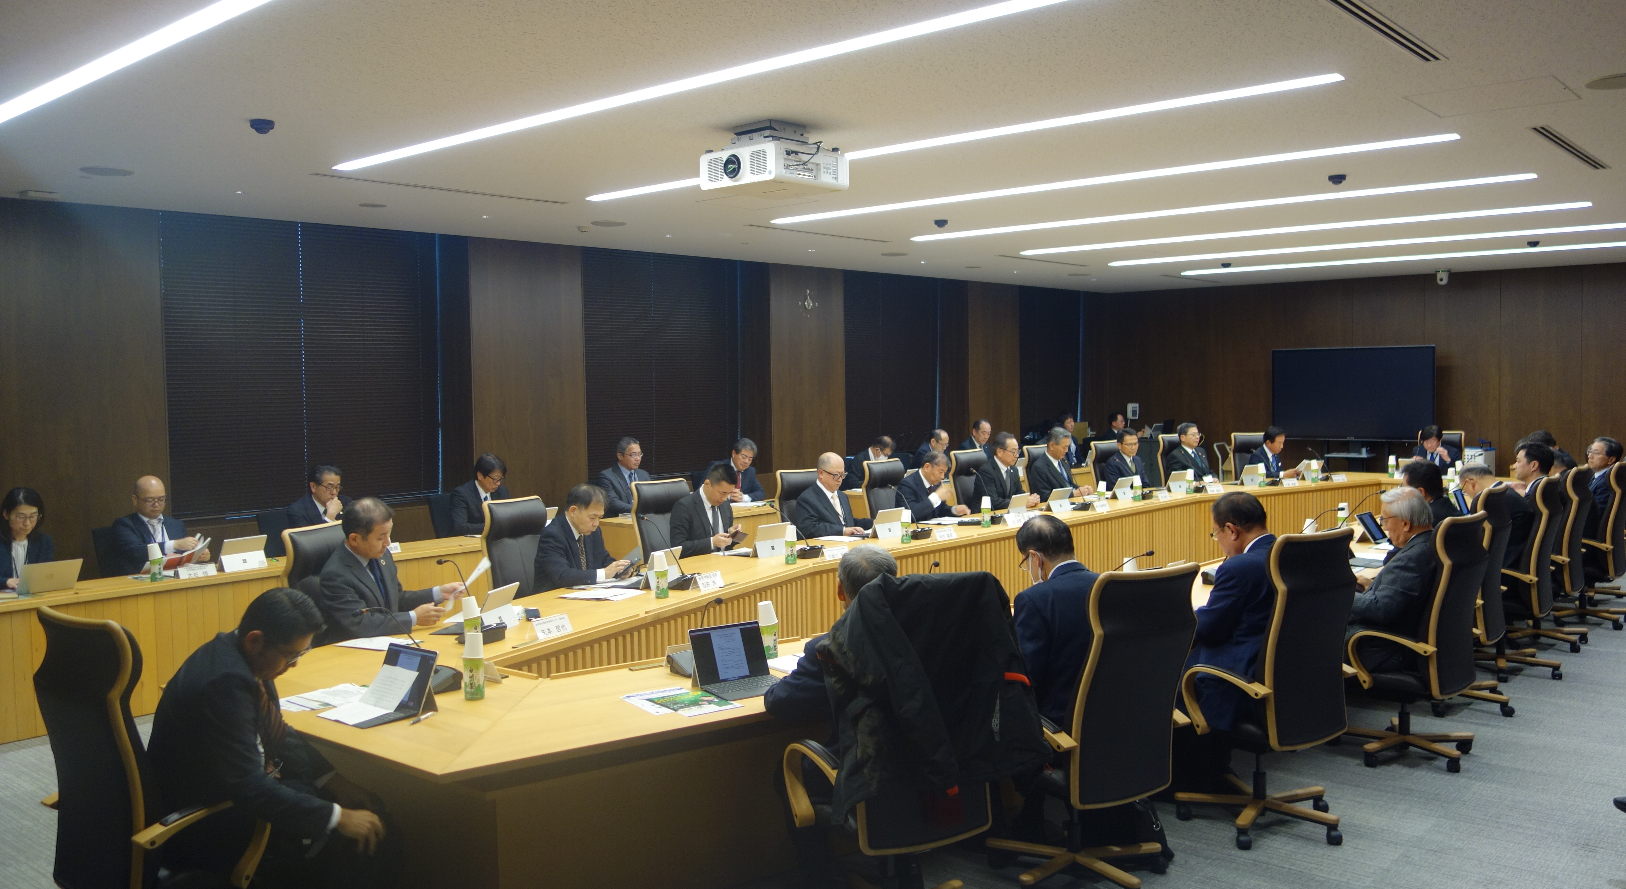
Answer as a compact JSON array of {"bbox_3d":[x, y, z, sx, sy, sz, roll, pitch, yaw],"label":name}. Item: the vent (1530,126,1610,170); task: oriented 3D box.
[{"bbox_3d":[4.159,-1.625,6.909,0.100,0.030,1.780,2,4,41],"label":"vent"}]

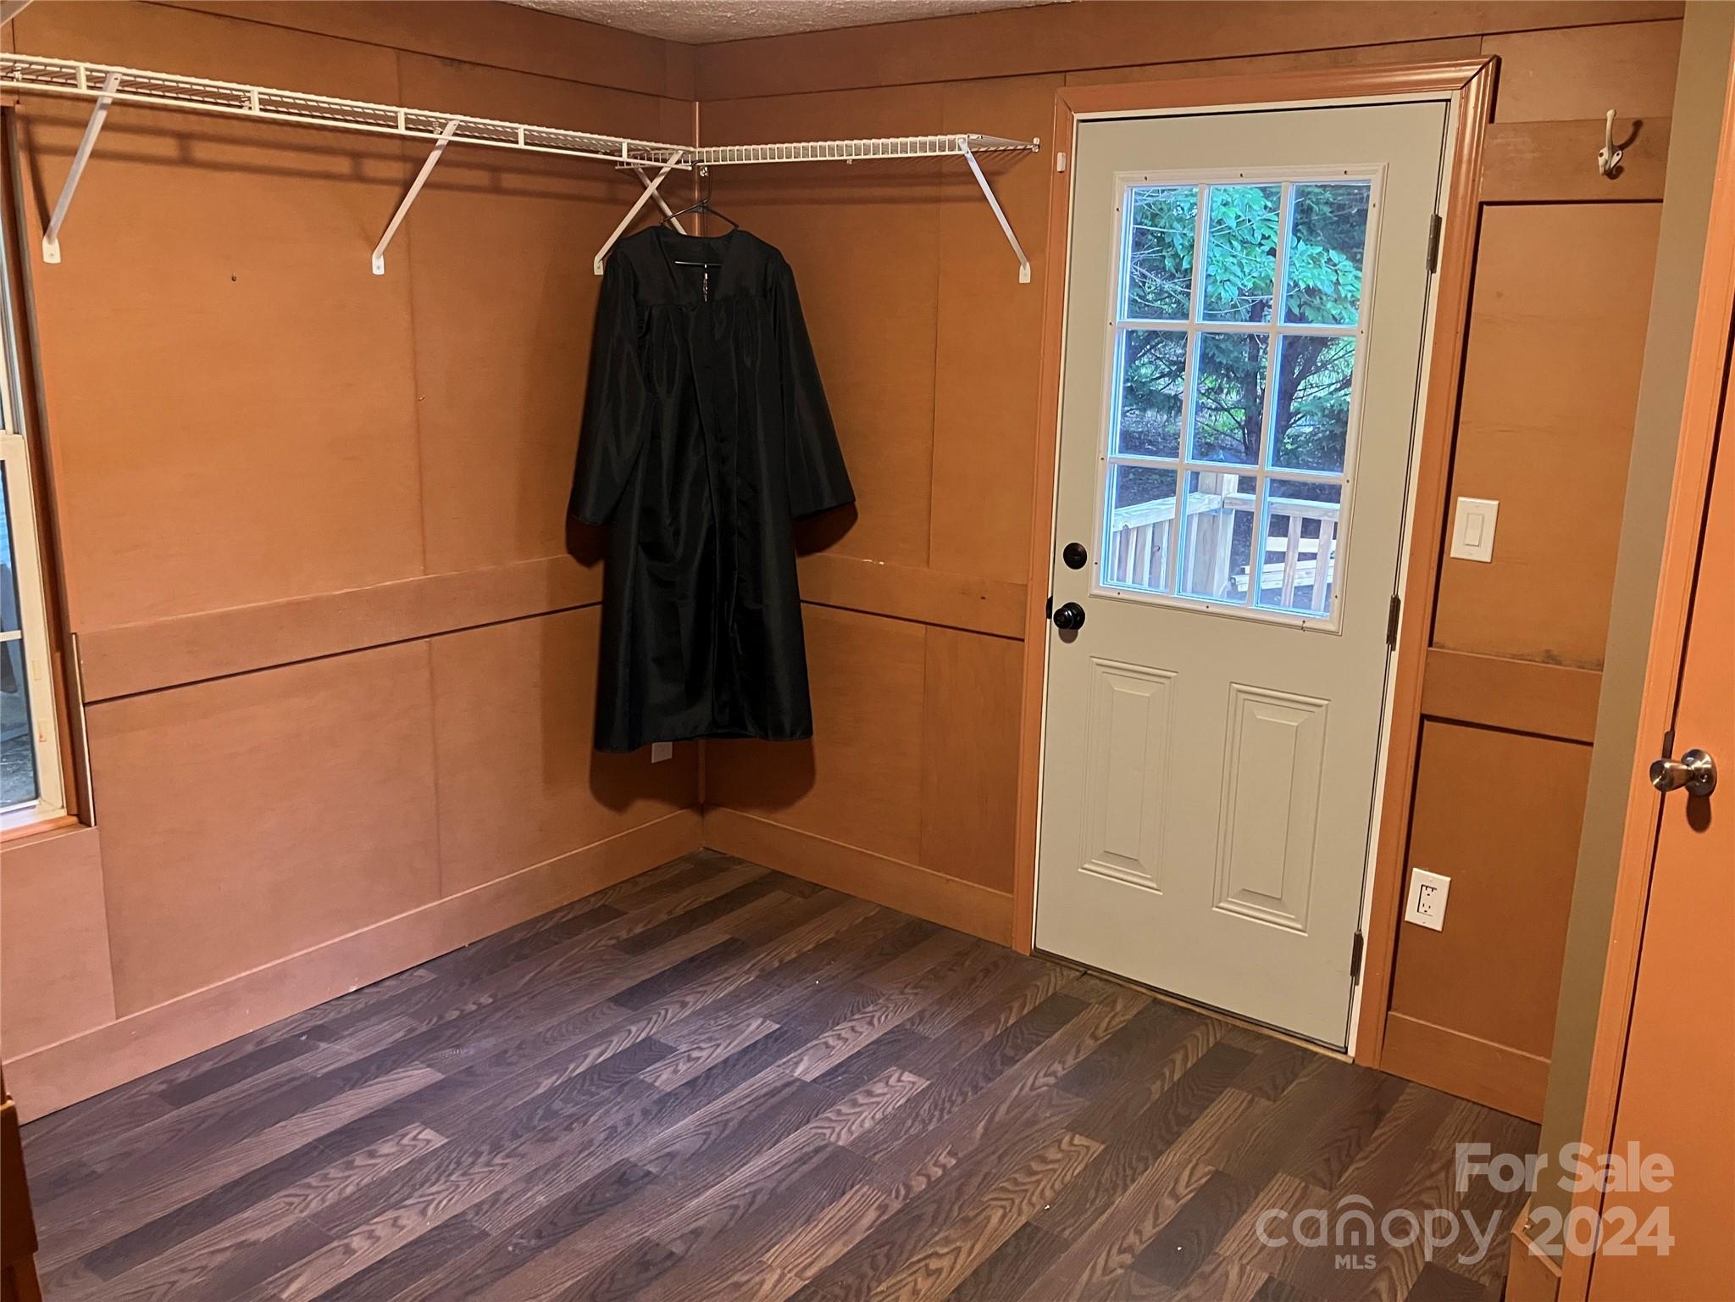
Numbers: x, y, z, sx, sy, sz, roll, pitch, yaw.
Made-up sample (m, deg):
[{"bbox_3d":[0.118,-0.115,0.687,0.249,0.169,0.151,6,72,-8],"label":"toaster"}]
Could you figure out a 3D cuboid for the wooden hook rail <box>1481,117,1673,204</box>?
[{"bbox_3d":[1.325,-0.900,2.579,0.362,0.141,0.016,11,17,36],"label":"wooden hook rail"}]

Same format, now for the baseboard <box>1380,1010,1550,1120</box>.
[{"bbox_3d":[1.298,0.893,3.004,0.372,0.142,0.016,11,17,36],"label":"baseboard"}]

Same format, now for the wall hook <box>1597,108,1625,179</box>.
[{"bbox_3d":[1.331,-0.912,2.520,0.038,0.106,0.066,11,17,36],"label":"wall hook"}]

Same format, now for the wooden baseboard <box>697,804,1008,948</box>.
[{"bbox_3d":[-0.054,0.622,3.995,1.114,0.142,0.016,11,17,36],"label":"wooden baseboard"}]

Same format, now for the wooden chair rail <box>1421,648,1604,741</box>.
[{"bbox_3d":[1.312,0.090,2.812,0.372,0.140,0.016,11,17,36],"label":"wooden chair rail"}]

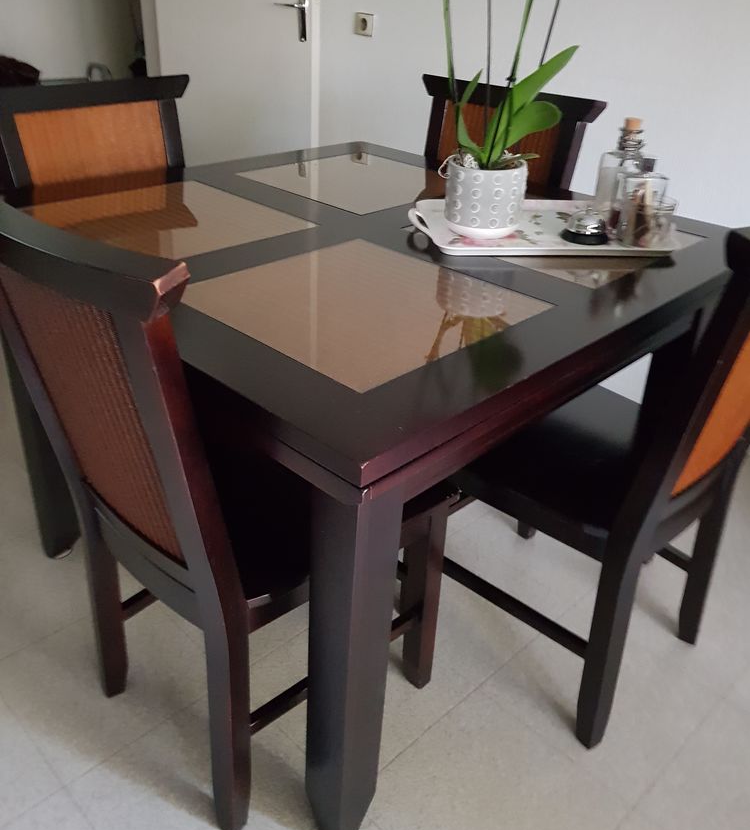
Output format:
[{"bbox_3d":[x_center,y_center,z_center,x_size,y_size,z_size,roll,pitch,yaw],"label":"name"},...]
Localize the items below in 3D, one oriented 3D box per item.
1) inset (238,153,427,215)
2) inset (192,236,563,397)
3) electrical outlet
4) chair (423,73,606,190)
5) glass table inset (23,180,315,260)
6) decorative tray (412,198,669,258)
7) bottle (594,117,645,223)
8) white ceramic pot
[{"bbox_3d":[-0.026,-0.531,1.699,0.404,0.006,0.417,28,38,35],"label":"inset"},{"bbox_3d":[-0.022,-0.165,1.073,0.405,0.006,0.403,28,38,35],"label":"inset"},{"bbox_3d":[-0.042,-1.459,2.809,0.081,0.081,0.013,28,38,35],"label":"electrical outlet"},{"bbox_3d":[0.147,-0.297,1.893,0.505,0.950,0.530,28,38,35],"label":"chair"},{"bbox_3d":[-0.386,-0.356,1.364,0.404,0.006,0.403,28,38,35],"label":"glass table inset"},{"bbox_3d":[0.292,-0.350,1.388,0.470,0.027,0.318,-1,30,-7],"label":"decorative tray"},{"bbox_3d":[0.469,-0.461,1.425,0.085,0.187,0.085,2,30,-1],"label":"bottle"},{"bbox_3d":[0.195,-0.387,1.340,0.136,0.119,0.136,2,30,-1],"label":"white ceramic pot"}]

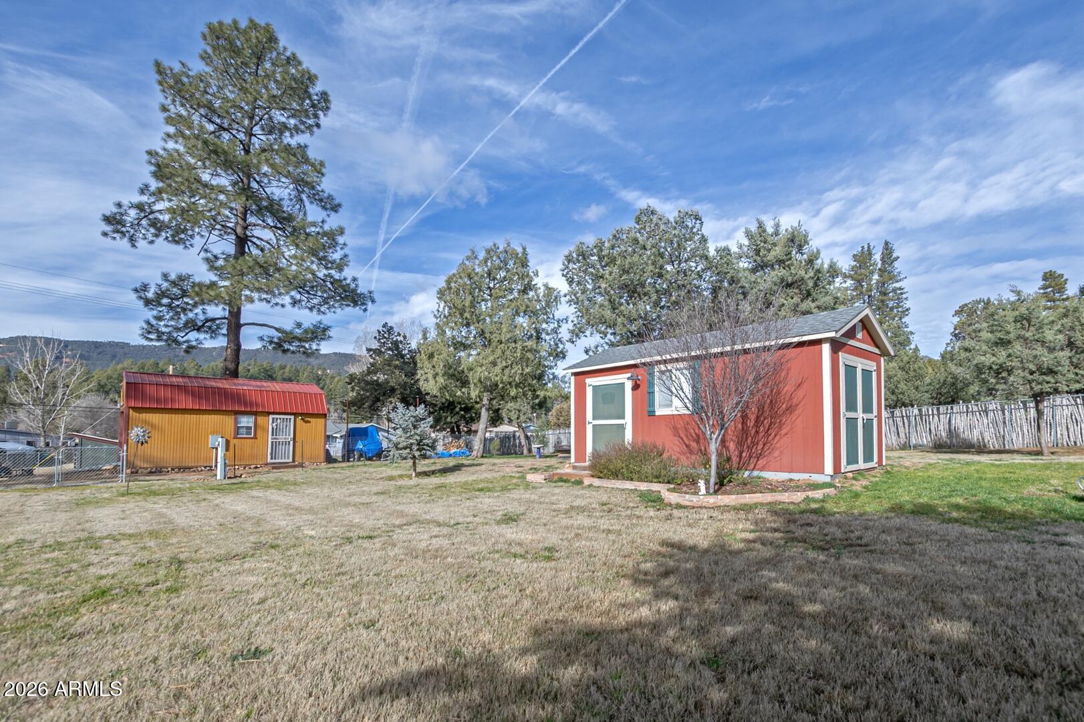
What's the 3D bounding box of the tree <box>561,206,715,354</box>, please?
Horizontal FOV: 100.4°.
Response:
[{"bbox_3d":[3.864,-1.520,18.148,6.087,9.990,6.087,0,-7,0],"label":"tree"}]

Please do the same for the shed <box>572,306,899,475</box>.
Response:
[{"bbox_3d":[3.780,0.820,9.930,3.500,3.050,5.800,7,-10,-42],"label":"shed"}]

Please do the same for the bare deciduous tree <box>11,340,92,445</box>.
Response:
[{"bbox_3d":[-28.780,2.025,26.453,3.667,6.988,3.667,0,-7,0],"label":"bare deciduous tree"}]

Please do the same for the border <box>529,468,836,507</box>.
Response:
[{"bbox_3d":[1.770,1.840,6.940,2.200,0.200,4.400,7,-10,-42],"label":"border"}]

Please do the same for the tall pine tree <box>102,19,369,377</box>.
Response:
[{"bbox_3d":[-13.457,-5.928,19.817,10.062,20.327,10.062,0,-7,0],"label":"tall pine tree"}]

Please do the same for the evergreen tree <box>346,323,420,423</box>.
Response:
[{"bbox_3d":[-9.122,1.519,26.500,4.658,7.714,4.658,0,-7,0],"label":"evergreen tree"}]

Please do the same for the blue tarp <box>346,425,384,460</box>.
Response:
[{"bbox_3d":[-8.117,3.708,20.606,1.642,1.639,2.135,0,-7,0],"label":"blue tarp"}]

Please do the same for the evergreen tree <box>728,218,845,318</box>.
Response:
[{"bbox_3d":[10.341,-1.349,19.142,4.699,9.899,4.699,0,-7,0],"label":"evergreen tree"}]

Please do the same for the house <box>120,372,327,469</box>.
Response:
[{"bbox_3d":[-12.250,2.420,18.200,6.300,3.300,3.200,6,-9,-37],"label":"house"}]

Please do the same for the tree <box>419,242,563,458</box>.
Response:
[{"bbox_3d":[-1.992,-0.545,17.553,5.569,8.532,5.569,0,-7,0],"label":"tree"}]

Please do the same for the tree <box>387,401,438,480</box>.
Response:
[{"bbox_3d":[-2.795,1.703,9.706,1.093,1.634,1.093,0,-7,0],"label":"tree"}]

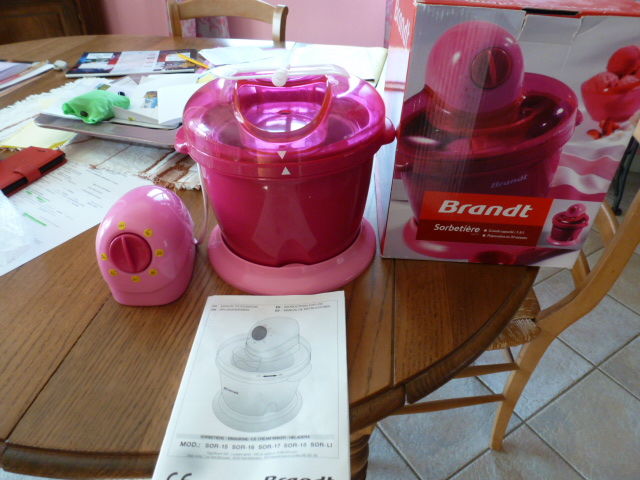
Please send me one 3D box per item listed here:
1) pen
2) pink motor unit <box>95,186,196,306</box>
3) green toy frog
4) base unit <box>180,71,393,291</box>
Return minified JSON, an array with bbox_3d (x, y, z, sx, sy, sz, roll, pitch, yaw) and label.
[{"bbox_3d":[-0.331,-0.466,1.154,0.009,0.009,0.168,-28,46,-31],"label":"pen"},{"bbox_3d":[-0.191,-0.004,0.489,0.102,0.097,0.132,-2,37,-5],"label":"pink motor unit"},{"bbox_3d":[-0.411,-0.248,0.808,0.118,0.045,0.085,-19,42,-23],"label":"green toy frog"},{"bbox_3d":[-0.034,-0.071,0.500,0.224,0.197,0.212,-4,38,-5],"label":"base unit"}]

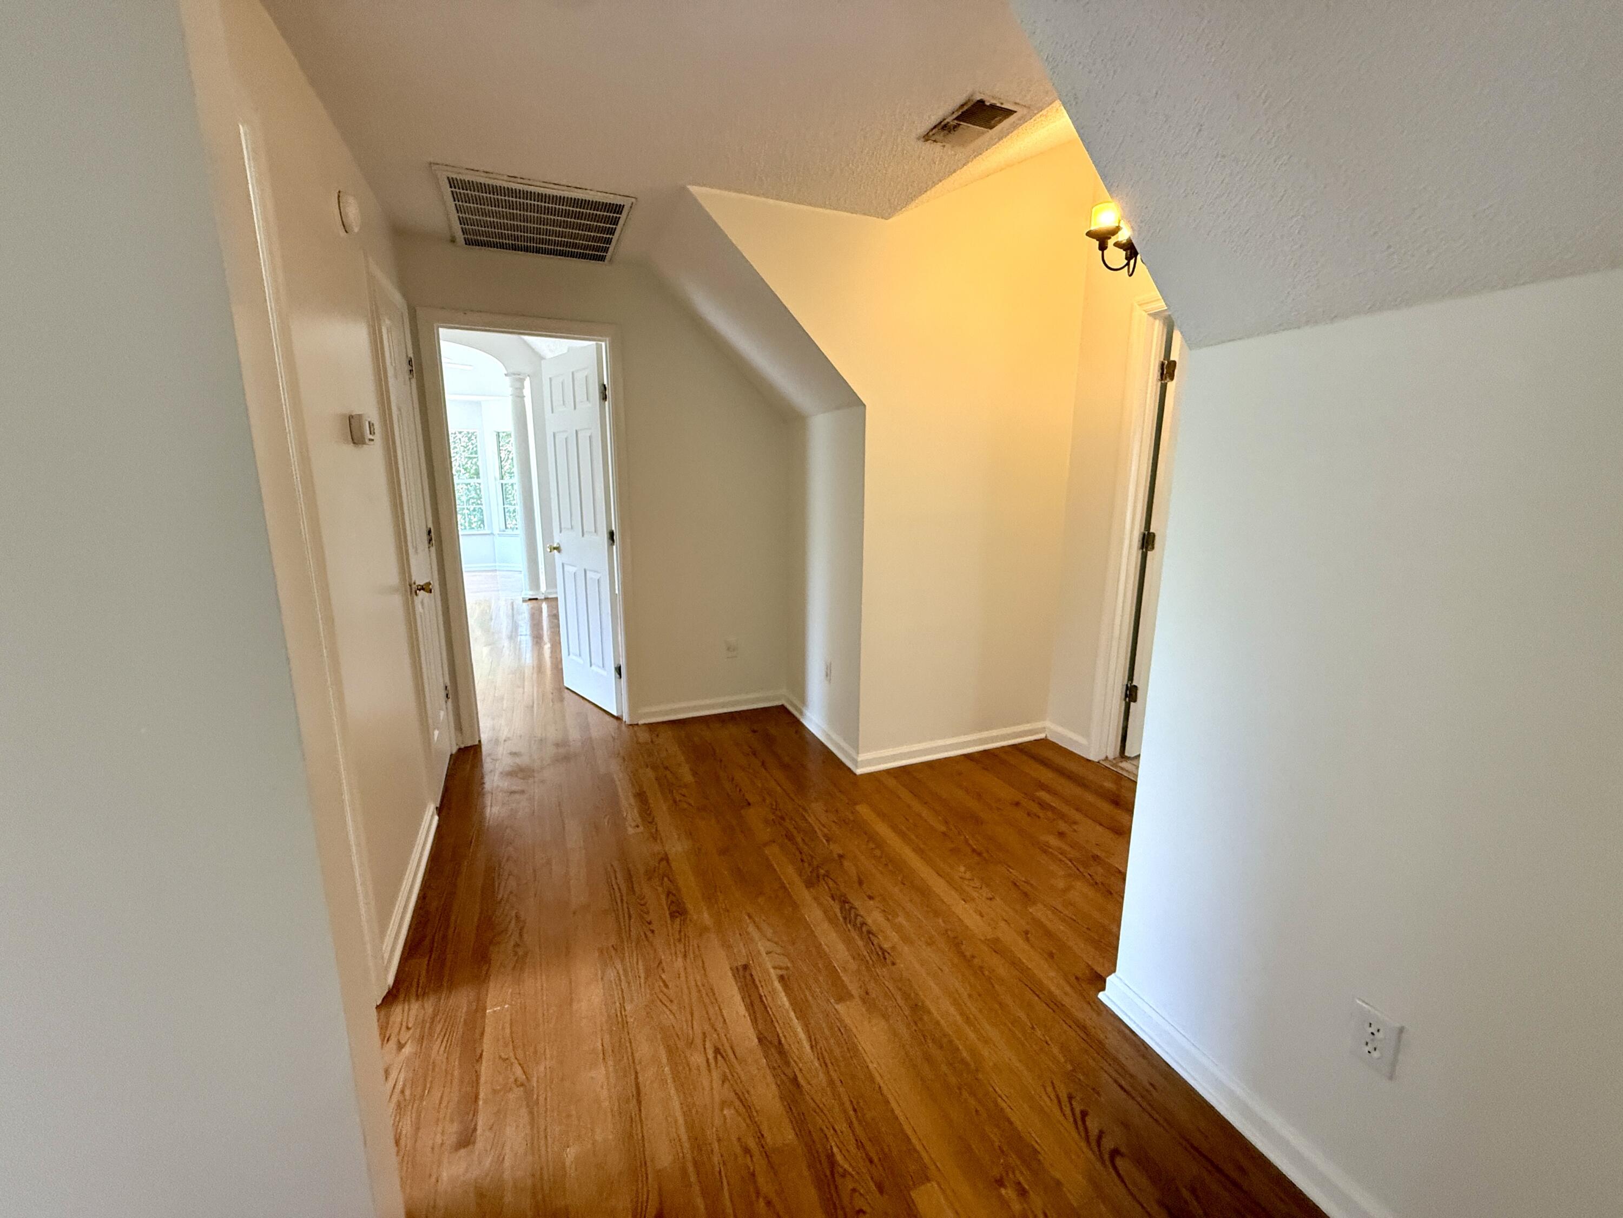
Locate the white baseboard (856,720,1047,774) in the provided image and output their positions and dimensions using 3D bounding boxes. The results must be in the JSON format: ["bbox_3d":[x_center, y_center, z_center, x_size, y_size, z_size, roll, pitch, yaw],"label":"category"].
[{"bbox_3d":[0.751,0.700,3.360,1.152,0.090,0.020,-4,12,-22],"label":"white baseboard"}]

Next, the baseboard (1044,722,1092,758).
[{"bbox_3d":[1.363,0.688,3.437,0.020,0.090,0.312,-4,12,-22],"label":"baseboard"}]

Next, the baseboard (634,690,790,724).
[{"bbox_3d":[-0.582,0.584,3.923,0.876,0.088,0.020,-4,12,-22],"label":"baseboard"}]

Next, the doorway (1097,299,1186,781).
[{"bbox_3d":[1.629,-0.210,2.722,0.140,2.130,0.860,-4,12,-22],"label":"doorway"}]

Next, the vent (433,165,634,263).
[{"bbox_3d":[-1.152,-1.621,2.761,0.690,0.030,0.830,-4,12,-22],"label":"vent"}]

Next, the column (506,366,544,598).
[{"bbox_3d":[-3.256,-1.359,7.481,0.240,2.490,0.240,-4,12,-22],"label":"column"}]

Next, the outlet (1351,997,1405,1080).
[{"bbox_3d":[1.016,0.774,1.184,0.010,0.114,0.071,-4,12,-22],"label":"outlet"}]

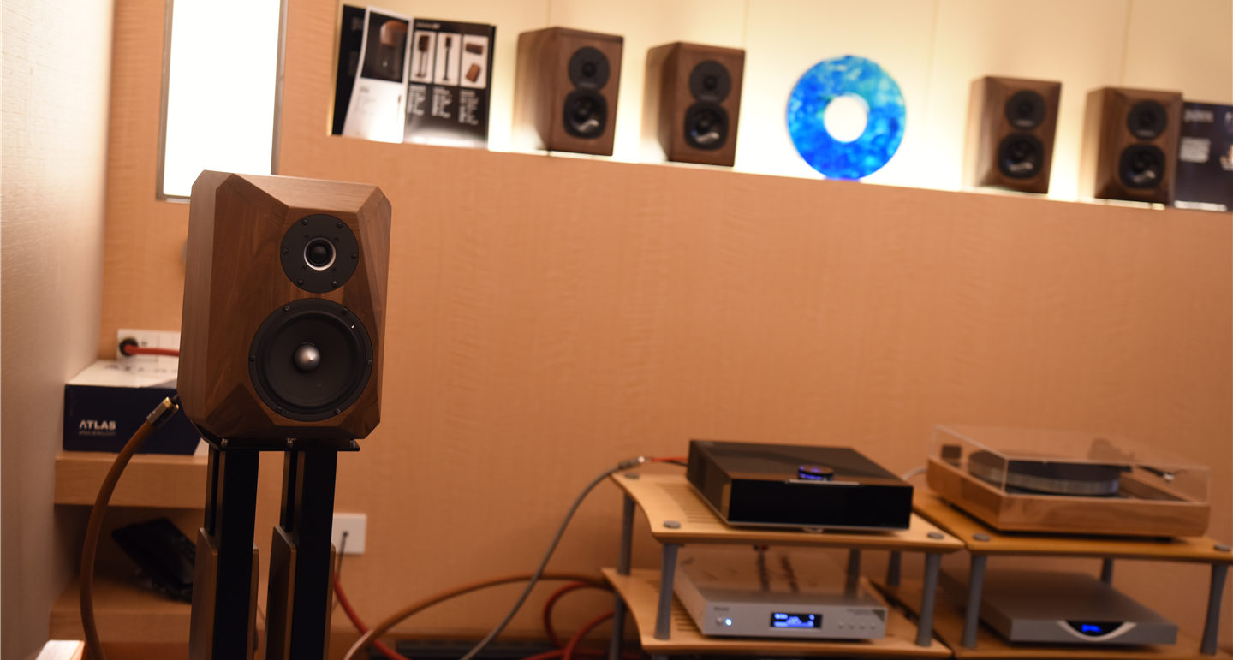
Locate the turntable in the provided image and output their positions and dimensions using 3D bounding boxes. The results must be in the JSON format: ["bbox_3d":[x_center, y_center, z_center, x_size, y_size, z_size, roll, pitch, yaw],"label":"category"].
[{"bbox_3d":[0.929,0.309,2.848,0.447,0.150,0.355,4,7,-11],"label":"turntable"}]

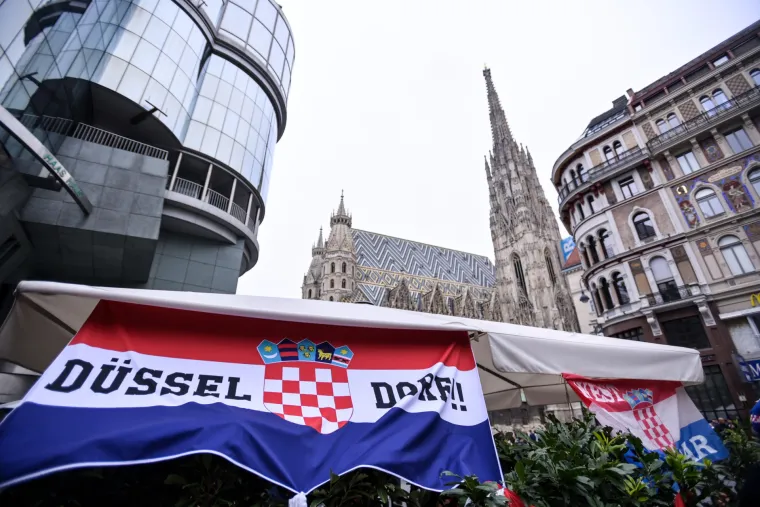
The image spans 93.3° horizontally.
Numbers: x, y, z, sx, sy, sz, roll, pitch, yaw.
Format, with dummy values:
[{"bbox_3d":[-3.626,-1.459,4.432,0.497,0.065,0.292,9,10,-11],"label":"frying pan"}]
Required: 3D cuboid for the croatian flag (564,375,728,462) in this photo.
[{"bbox_3d":[1.991,1.087,2.546,1.450,0.780,0.300,11,-28,-24],"label":"croatian flag"}]

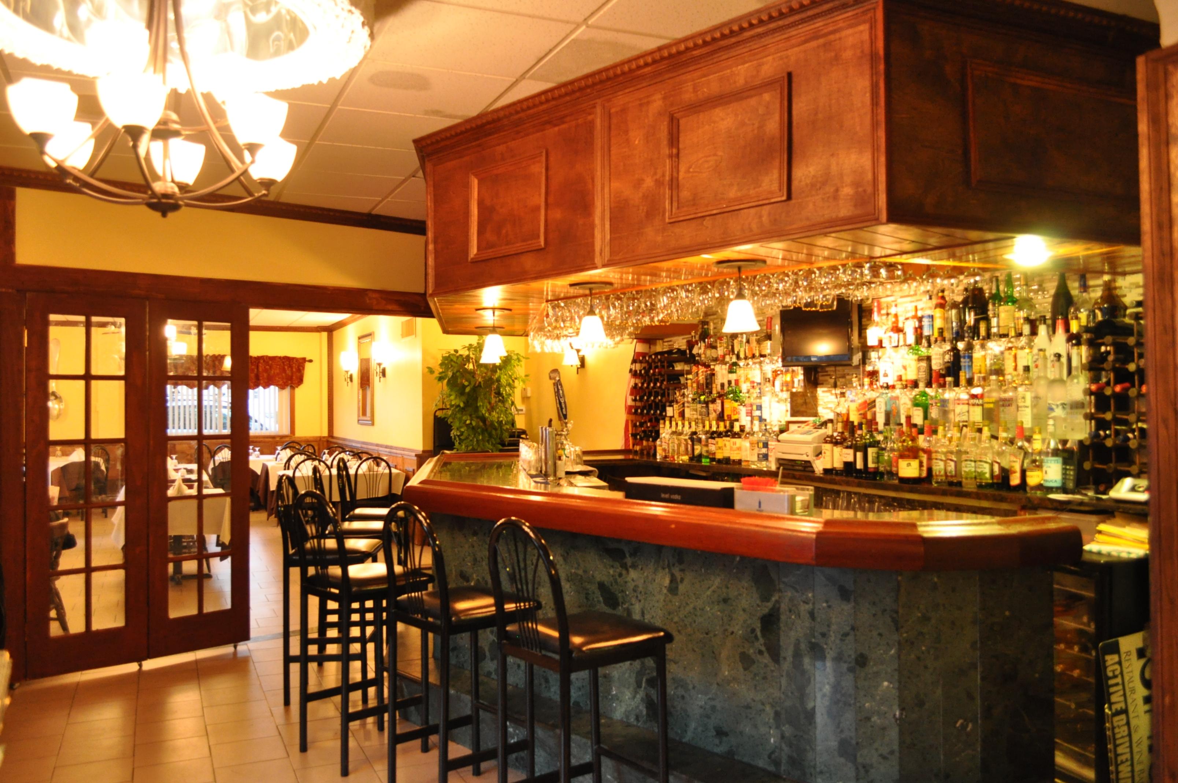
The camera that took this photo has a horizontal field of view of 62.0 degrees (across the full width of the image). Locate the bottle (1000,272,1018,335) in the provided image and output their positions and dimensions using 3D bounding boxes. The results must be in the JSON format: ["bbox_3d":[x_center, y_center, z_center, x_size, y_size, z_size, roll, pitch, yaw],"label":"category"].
[{"bbox_3d":[2.012,-0.418,4.705,0.085,0.299,0.085,-1,-1,25],"label":"bottle"}]

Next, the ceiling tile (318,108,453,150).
[{"bbox_3d":[-0.907,-1.206,4.522,0.610,0.020,0.610,0,-1,-24],"label":"ceiling tile"}]

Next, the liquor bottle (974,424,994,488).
[{"bbox_3d":[1.803,0.295,4.481,0.080,0.291,0.075,-1,-1,26],"label":"liquor bottle"}]

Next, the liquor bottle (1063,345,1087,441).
[{"bbox_3d":[2.129,0.006,4.280,0.103,0.414,0.103,0,-1,-38],"label":"liquor bottle"}]

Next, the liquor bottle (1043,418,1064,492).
[{"bbox_3d":[2.057,0.280,4.344,0.086,0.328,0.086,0,-1,-40],"label":"liquor bottle"}]

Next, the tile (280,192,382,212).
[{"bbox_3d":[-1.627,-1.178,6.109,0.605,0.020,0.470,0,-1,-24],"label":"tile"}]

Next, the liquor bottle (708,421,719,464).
[{"bbox_3d":[0.812,0.326,6.399,0.074,0.285,0.074,-1,-1,12],"label":"liquor bottle"}]

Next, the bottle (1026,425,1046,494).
[{"bbox_3d":[1.954,0.300,4.288,0.086,0.290,0.086,0,-1,-40],"label":"bottle"}]

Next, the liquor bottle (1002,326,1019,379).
[{"bbox_3d":[1.998,-0.169,4.651,0.078,0.286,0.078,0,-1,-41],"label":"liquor bottle"}]

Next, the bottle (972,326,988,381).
[{"bbox_3d":[1.907,-0.186,4.781,0.076,0.297,0.076,0,-1,-45],"label":"bottle"}]

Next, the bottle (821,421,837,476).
[{"bbox_3d":[1.343,0.311,5.480,0.076,0.305,0.076,0,-1,0],"label":"bottle"}]

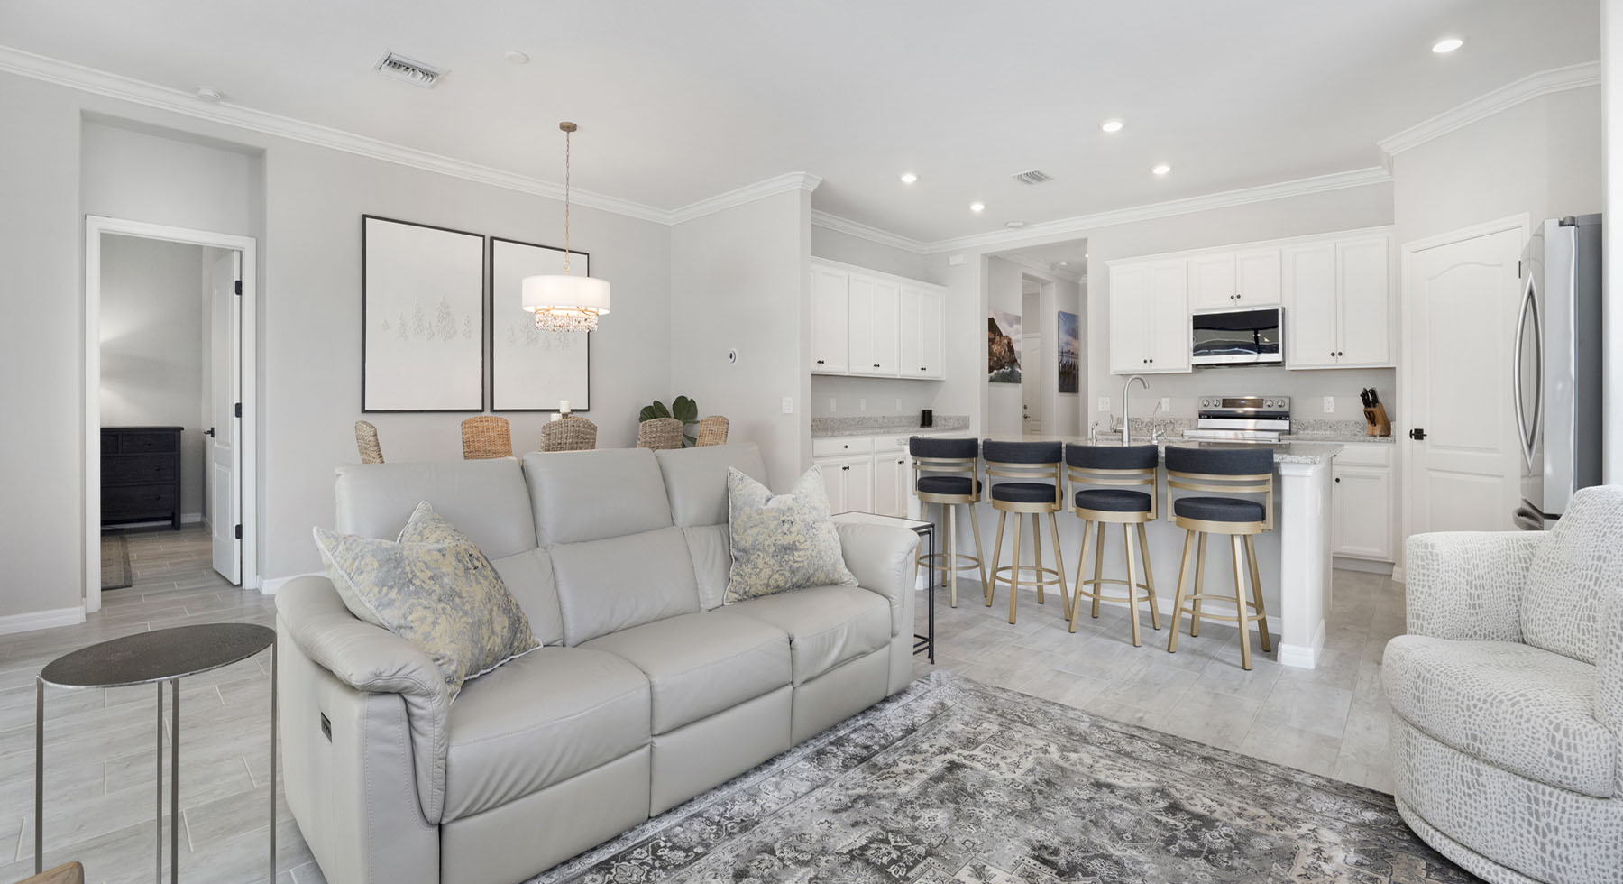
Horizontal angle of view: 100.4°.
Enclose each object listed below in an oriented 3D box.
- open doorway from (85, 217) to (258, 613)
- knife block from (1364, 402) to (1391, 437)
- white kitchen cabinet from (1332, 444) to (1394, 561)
[{"bbox_3d":[-3.999,-0.177,4.262,0.130,2.270,0.800,2,3,42],"label":"open doorway"},{"bbox_3d":[4.373,-0.176,5.212,0.167,0.256,0.104,-1,3,-14],"label":"knife block"},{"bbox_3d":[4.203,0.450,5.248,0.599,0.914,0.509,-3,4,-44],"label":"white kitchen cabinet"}]

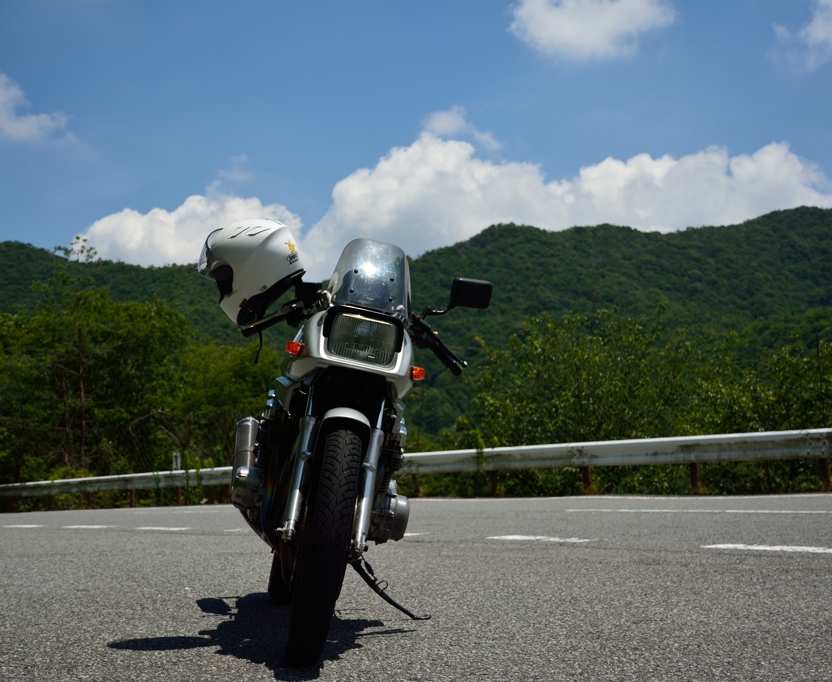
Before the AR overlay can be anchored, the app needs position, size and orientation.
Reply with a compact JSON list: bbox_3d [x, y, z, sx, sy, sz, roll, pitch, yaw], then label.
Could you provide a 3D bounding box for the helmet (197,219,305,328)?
[{"bbox_3d":[-0.479,-0.214,3.250,0.310,0.280,0.255,-26,0,16],"label":"helmet"}]

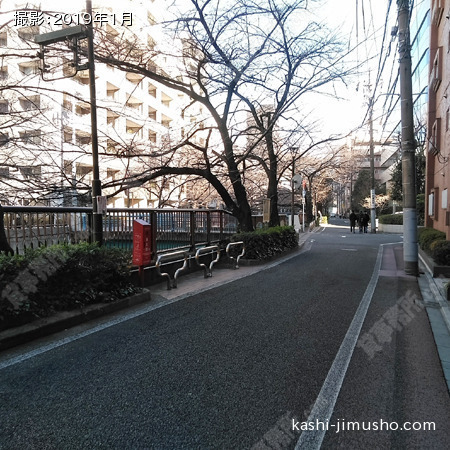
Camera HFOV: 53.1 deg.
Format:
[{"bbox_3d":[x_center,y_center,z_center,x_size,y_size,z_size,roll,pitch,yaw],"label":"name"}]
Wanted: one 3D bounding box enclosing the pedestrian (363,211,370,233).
[{"bbox_3d":[10.710,-0.190,34.000,0.500,1.690,0.360,0,2,13],"label":"pedestrian"}]

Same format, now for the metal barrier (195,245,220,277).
[{"bbox_3d":[-0.410,0.910,11.200,0.090,0.790,1.250,0,2,24],"label":"metal barrier"}]

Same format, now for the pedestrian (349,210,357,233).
[{"bbox_3d":[9.680,-0.220,34.000,0.520,1.740,0.360,0,2,13],"label":"pedestrian"}]

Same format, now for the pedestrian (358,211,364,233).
[{"bbox_3d":[10.320,-0.190,34.100,0.500,1.680,0.360,0,2,13],"label":"pedestrian"}]

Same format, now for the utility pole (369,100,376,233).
[{"bbox_3d":[11.190,-4.480,34.100,0.360,10.300,0.360,-1,2,14],"label":"utility pole"}]

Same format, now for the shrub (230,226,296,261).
[{"bbox_3d":[1.680,0.600,17.200,1.100,0.880,6.200,0,2,19],"label":"shrub"}]

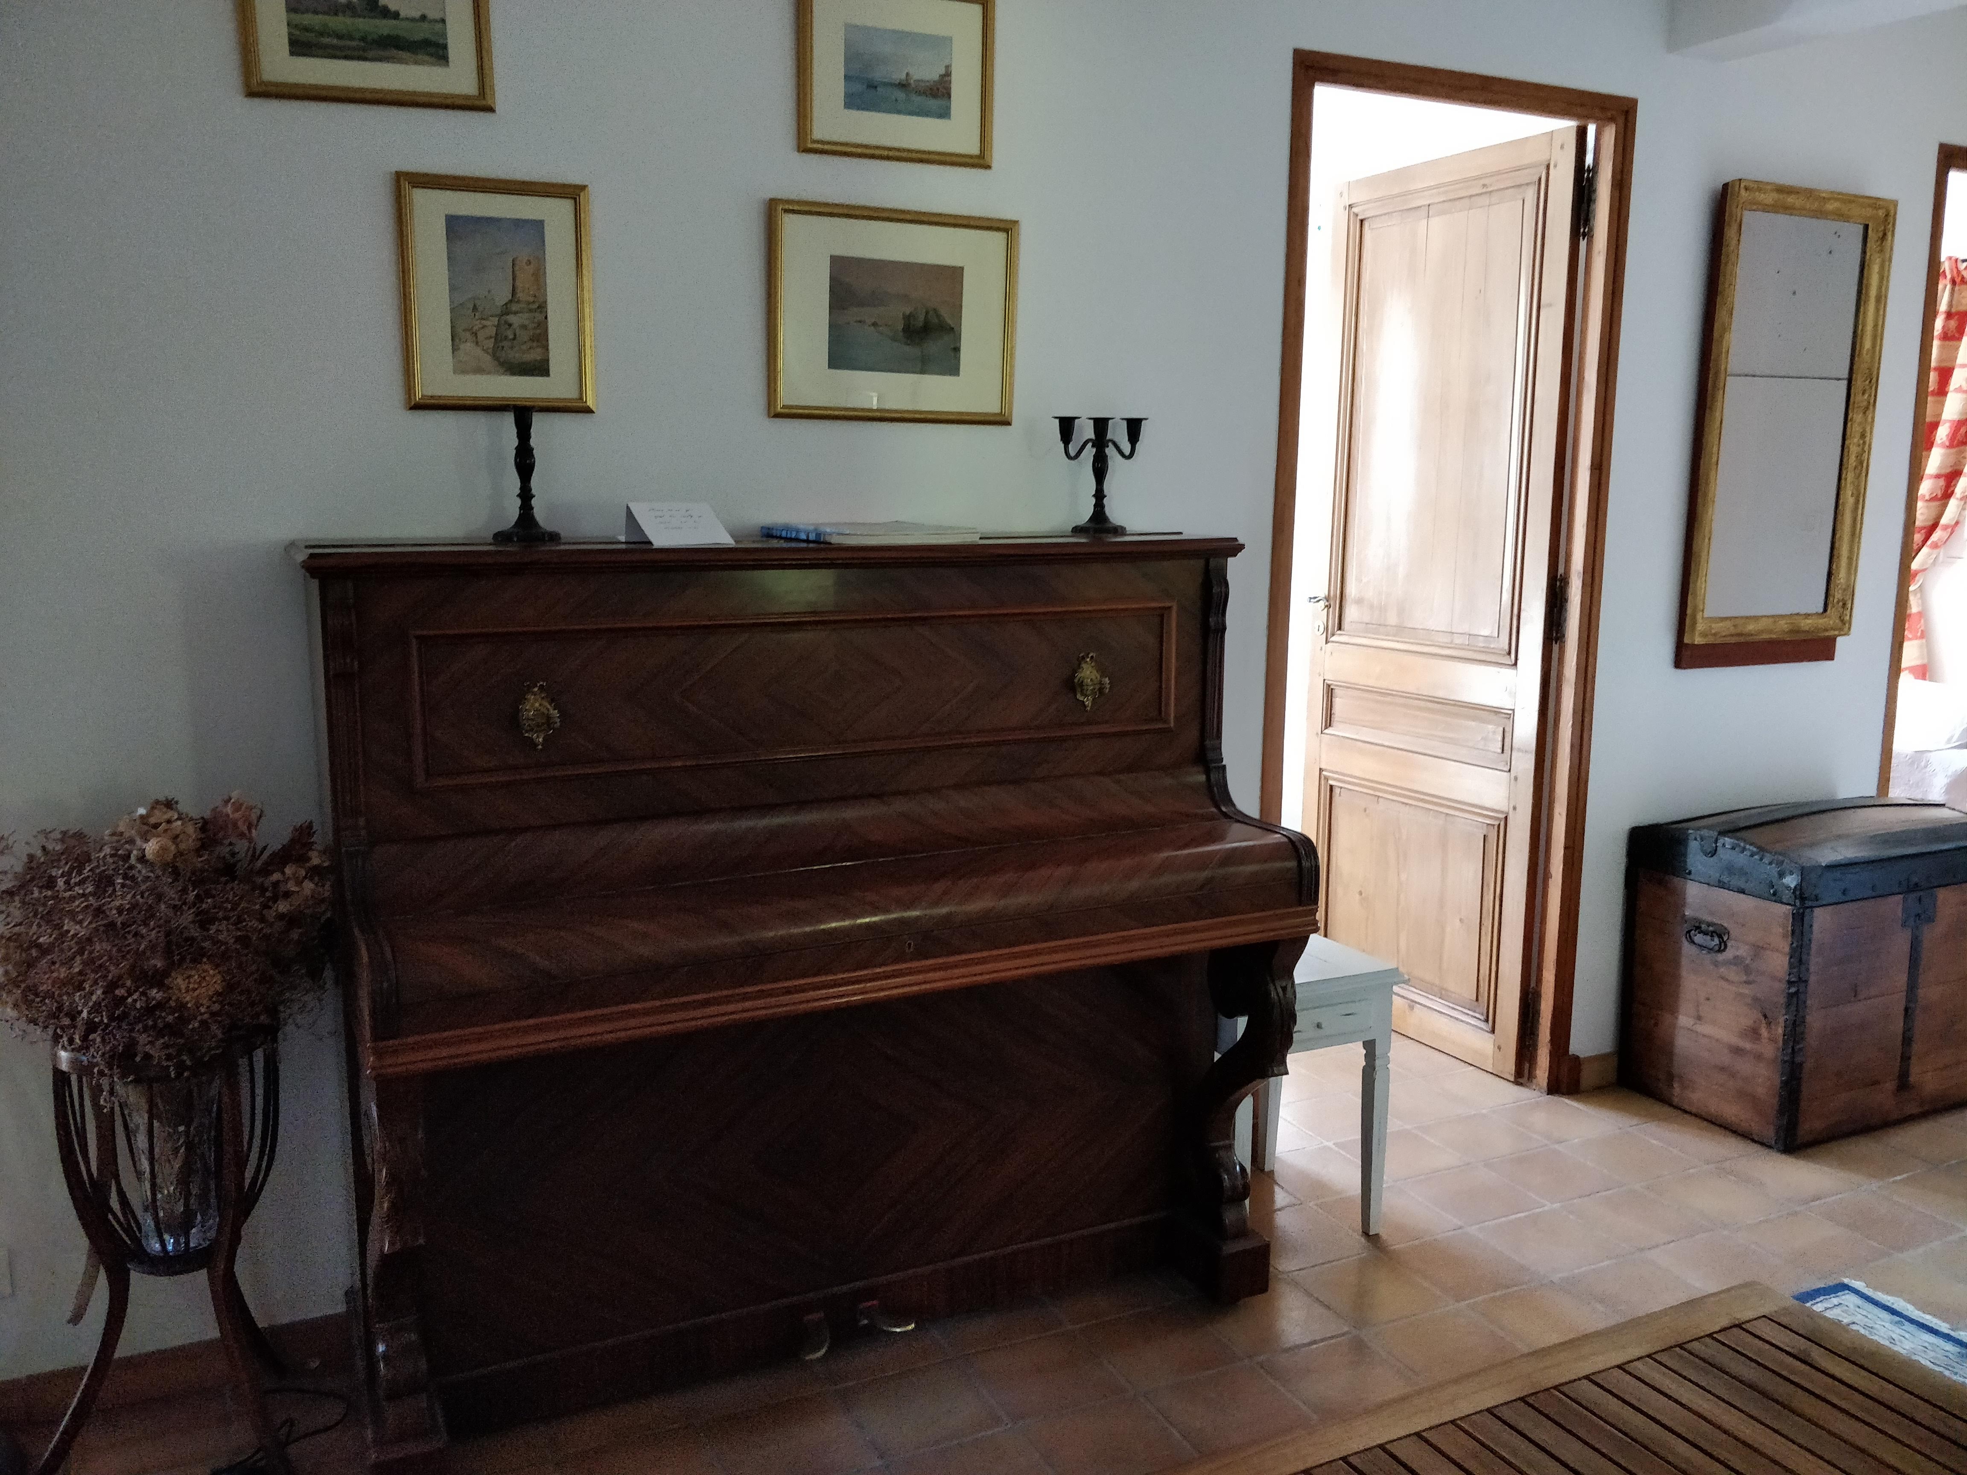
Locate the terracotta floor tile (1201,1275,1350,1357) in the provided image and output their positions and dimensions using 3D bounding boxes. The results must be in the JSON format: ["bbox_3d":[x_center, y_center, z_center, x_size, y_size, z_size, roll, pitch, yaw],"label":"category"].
[{"bbox_3d":[0.481,0.969,2.274,0.195,0.015,0.195,-4,8,-22],"label":"terracotta floor tile"}]

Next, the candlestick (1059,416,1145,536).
[{"bbox_3d":[0.201,-0.445,2.325,0.176,0.196,0.094,-4,9,-23],"label":"candlestick"}]

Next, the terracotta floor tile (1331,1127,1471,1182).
[{"bbox_3d":[0.876,0.886,2.884,0.195,0.015,0.195,-4,8,-22],"label":"terracotta floor tile"}]

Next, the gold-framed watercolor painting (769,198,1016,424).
[{"bbox_3d":[-0.151,-0.718,2.335,0.443,0.349,0.020,-4,9,-23],"label":"gold-framed watercolor painting"}]

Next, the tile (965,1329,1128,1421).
[{"bbox_3d":[0.097,0.994,2.120,0.195,0.015,0.195,-4,8,-22],"label":"tile"}]

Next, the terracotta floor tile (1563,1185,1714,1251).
[{"bbox_3d":[1.255,0.931,2.626,0.198,0.012,0.188,-5,13,-26],"label":"terracotta floor tile"}]

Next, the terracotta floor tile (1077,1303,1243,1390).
[{"bbox_3d":[0.284,0.983,2.188,0.195,0.015,0.195,-4,8,-22],"label":"terracotta floor tile"}]

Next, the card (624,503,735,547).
[{"bbox_3d":[-0.467,-0.336,2.095,0.120,0.068,0.135,-5,11,-26],"label":"card"}]

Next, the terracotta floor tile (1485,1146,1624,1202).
[{"bbox_3d":[1.163,0.897,2.784,0.198,0.012,0.188,-5,13,-26],"label":"terracotta floor tile"}]

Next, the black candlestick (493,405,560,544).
[{"bbox_3d":[-0.693,-0.398,2.055,0.097,0.207,0.097,-5,11,-26],"label":"black candlestick"}]

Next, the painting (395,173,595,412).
[{"bbox_3d":[-0.742,-0.674,2.090,0.273,0.343,0.020,-4,9,-23],"label":"painting"}]

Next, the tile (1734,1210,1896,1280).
[{"bbox_3d":[1.540,0.949,2.543,0.198,0.012,0.188,-5,13,-26],"label":"tile"}]

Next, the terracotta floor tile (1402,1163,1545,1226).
[{"bbox_3d":[0.987,0.929,2.752,0.196,0.015,0.182,-4,9,-23],"label":"terracotta floor tile"}]

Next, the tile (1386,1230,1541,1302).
[{"bbox_3d":[0.871,0.960,2.474,0.198,0.012,0.188,-5,13,-26],"label":"tile"}]

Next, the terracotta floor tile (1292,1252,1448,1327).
[{"bbox_3d":[0.664,0.956,2.353,0.195,0.015,0.195,-4,8,-22],"label":"terracotta floor tile"}]

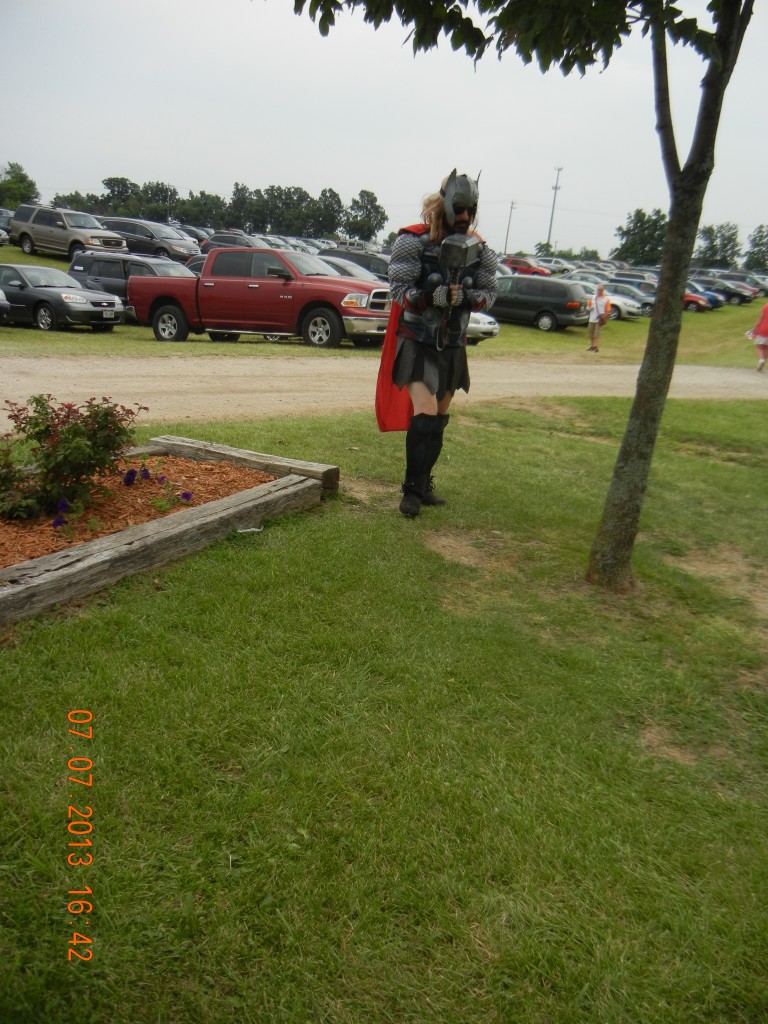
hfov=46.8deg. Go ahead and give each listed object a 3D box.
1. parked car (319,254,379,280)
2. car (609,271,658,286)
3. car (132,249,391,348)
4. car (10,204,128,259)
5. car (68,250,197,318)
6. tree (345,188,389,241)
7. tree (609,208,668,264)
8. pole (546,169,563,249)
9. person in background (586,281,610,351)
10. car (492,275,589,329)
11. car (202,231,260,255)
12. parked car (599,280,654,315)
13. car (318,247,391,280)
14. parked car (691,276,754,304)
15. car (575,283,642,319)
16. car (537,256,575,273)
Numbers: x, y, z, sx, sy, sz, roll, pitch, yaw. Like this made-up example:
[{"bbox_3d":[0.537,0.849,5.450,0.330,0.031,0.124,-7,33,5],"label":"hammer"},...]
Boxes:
[{"bbox_3d":[-1.500,-6.050,23.900,4.700,1.460,1.800,12,18,21],"label":"parked car"},{"bbox_3d":[17.476,-15.279,60.000,4.650,1.680,1.820,13,19,25],"label":"car"},{"bbox_3d":[-2.380,-4.260,17.850,5.800,1.910,2.020,8,14,26],"label":"car"},{"bbox_3d":[-12.750,-11.150,35.800,5.200,1.920,2.000,14,19,28],"label":"car"},{"bbox_3d":[-5.980,-5.800,23.200,4.750,1.770,1.870,13,19,25],"label":"car"},{"bbox_3d":[-3.254,-54.659,165.000,7.800,10.800,8.200,4,17,-1],"label":"tree"},{"bbox_3d":[36.188,-38.875,125.000,7.400,7.400,7.000,5,17,0],"label":"tree"},{"bbox_3d":[44.045,-78.890,230.000,2.200,22.000,2.200,5,17,0],"label":"pole"},{"bbox_3d":[5.520,-5.030,22.900,0.620,1.740,0.420,13,18,23],"label":"person in background"},{"bbox_3d":[4.680,-7.350,31.200,4.900,1.720,1.870,12,18,23],"label":"car"},{"bbox_3d":[-6.650,-12.750,43.400,4.570,1.670,1.830,13,19,26],"label":"car"},{"bbox_3d":[11.750,-10.550,43.900,4.750,1.460,1.800,13,19,24],"label":"parked car"},{"bbox_3d":[0.020,-7.570,29.000,4.700,1.720,1.870,13,19,24],"label":"car"},{"bbox_3d":[20.600,-13.750,55.200,4.750,1.460,1.800,14,20,29],"label":"parked car"},{"bbox_3d":[8.500,-8.950,37.300,4.750,1.470,1.840,12,18,22],"label":"car"},{"bbox_3d":[19.600,-27.900,101.000,4.600,1.730,1.820,13,19,25],"label":"car"}]

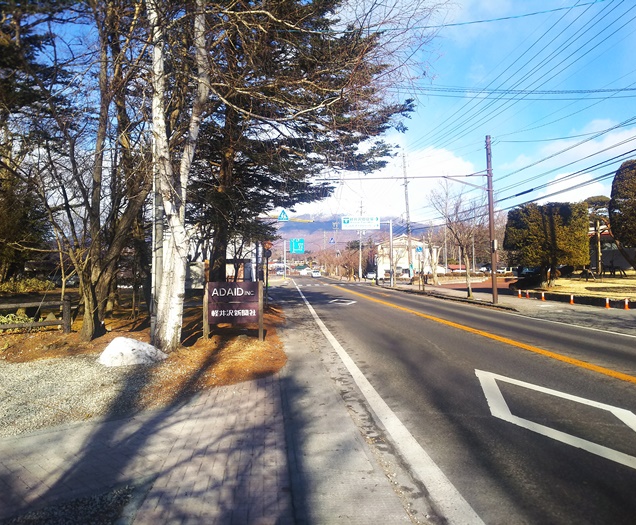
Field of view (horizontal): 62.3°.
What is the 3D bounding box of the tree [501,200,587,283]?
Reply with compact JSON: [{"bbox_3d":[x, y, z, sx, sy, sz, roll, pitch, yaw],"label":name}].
[{"bbox_3d":[13.850,-1.080,32.000,5.000,5.100,4.500,0,-1,-4],"label":"tree"}]

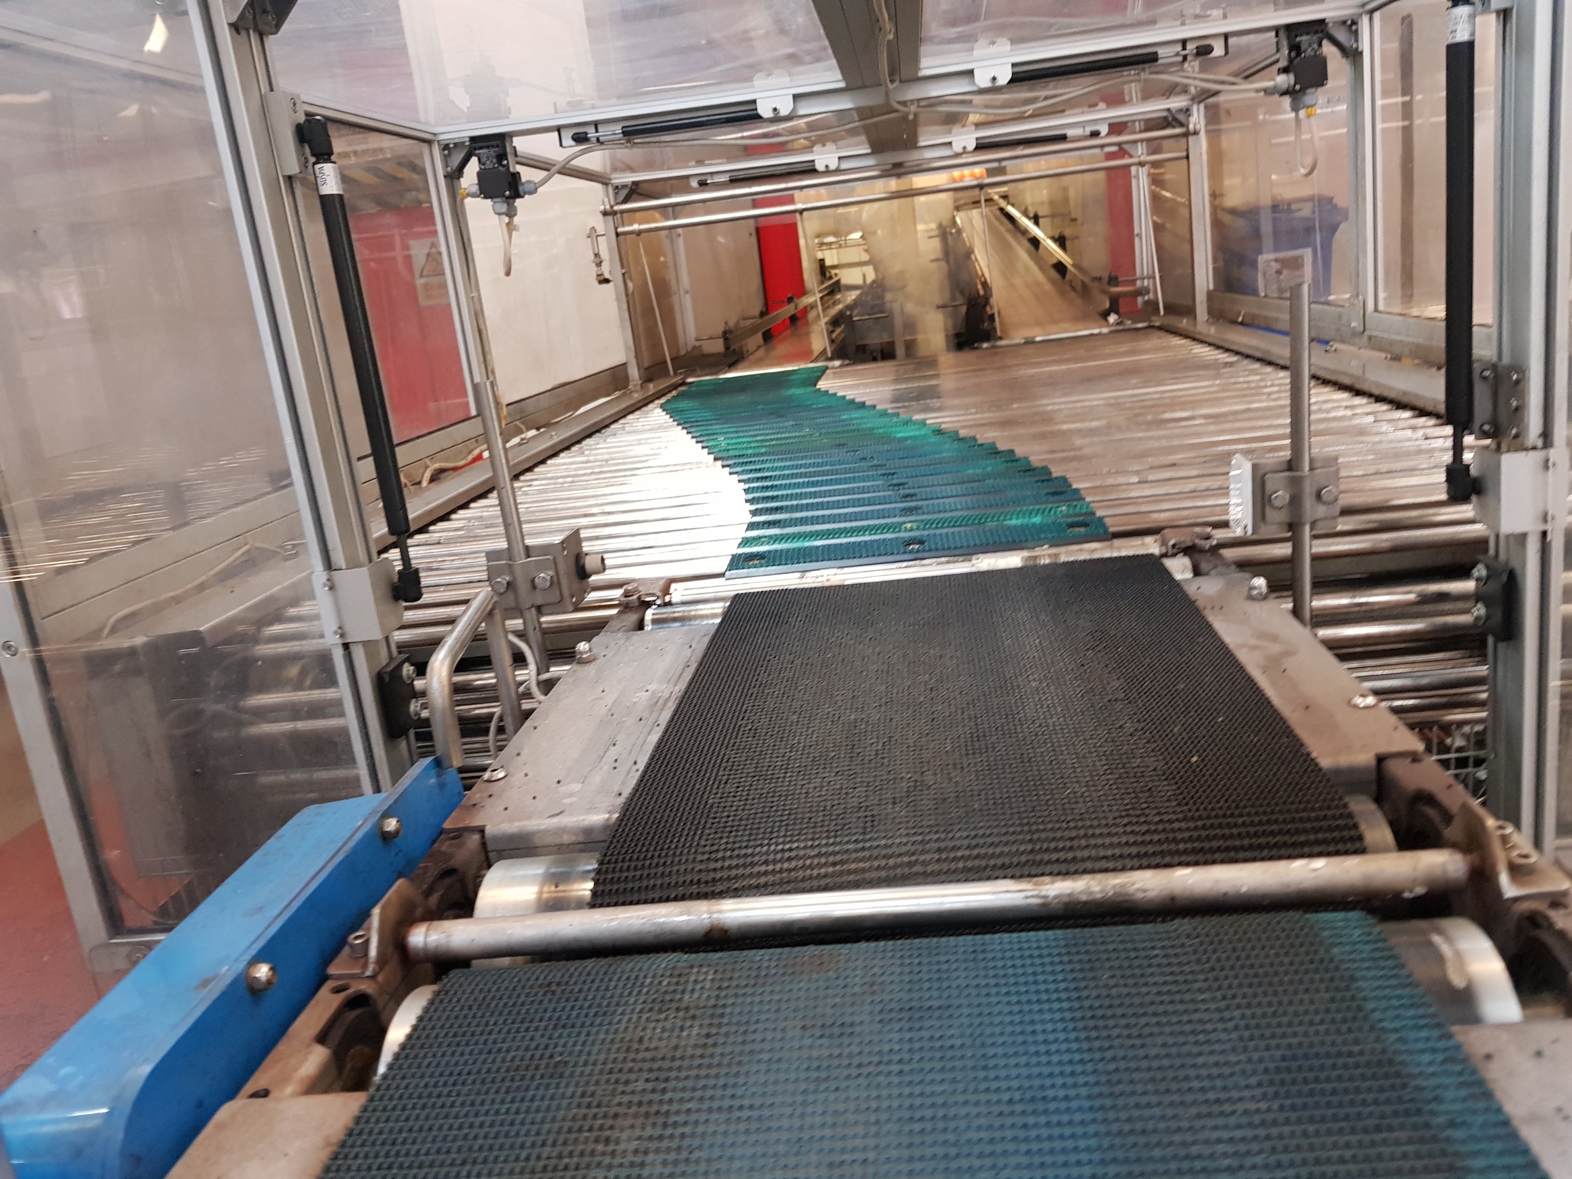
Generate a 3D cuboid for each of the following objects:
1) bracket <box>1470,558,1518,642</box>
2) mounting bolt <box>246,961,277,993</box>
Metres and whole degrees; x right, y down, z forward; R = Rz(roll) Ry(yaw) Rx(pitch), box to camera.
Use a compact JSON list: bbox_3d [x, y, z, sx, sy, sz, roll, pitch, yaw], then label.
[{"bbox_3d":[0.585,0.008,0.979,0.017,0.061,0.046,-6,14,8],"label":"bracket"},{"bbox_3d":[-0.248,0.183,0.558,0.009,0.015,0.015,-6,14,8],"label":"mounting bolt"}]

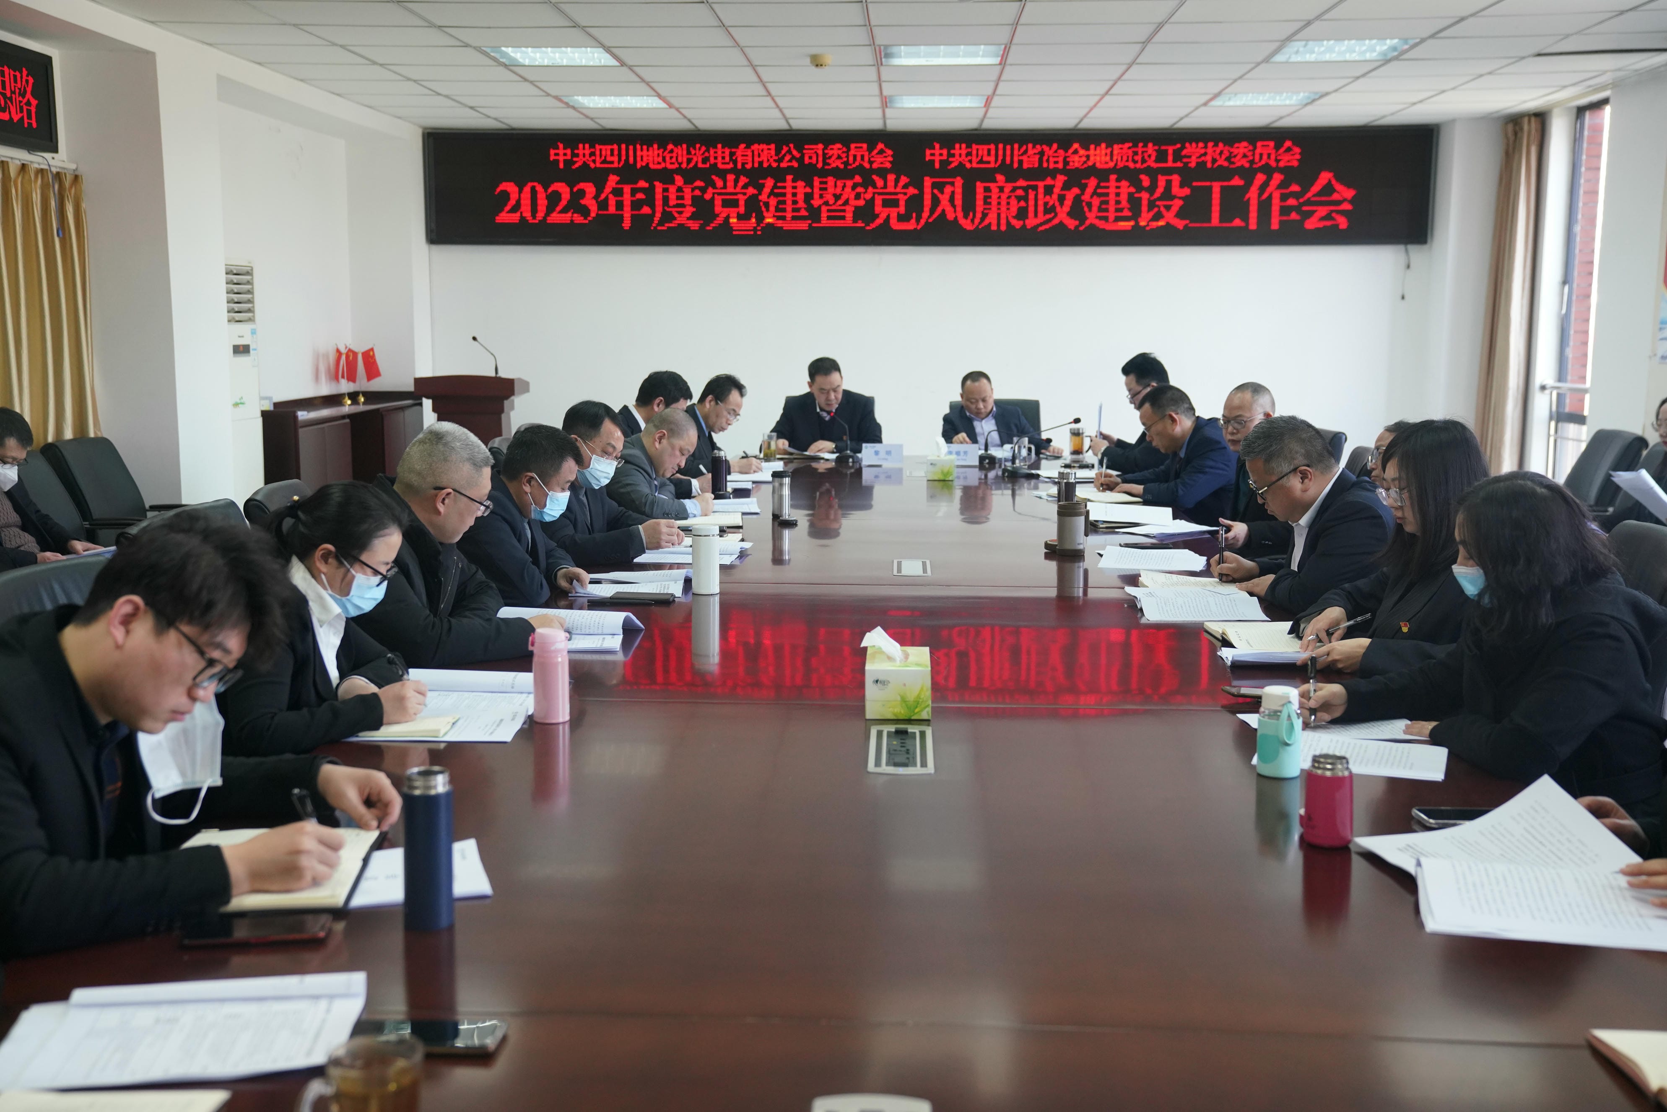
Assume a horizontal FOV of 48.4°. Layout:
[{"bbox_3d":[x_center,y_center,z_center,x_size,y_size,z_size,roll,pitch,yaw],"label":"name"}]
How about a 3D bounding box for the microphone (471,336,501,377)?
[{"bbox_3d":[-2.123,-1.218,11.320,0.050,0.240,0.210,-7,10,-42],"label":"microphone"}]

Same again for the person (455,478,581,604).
[{"bbox_3d":[-0.807,0.221,5.191,0.720,1.200,0.560,2,7,11],"label":"person"}]

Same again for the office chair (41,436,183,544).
[{"bbox_3d":[-2.794,0.013,7.614,0.650,0.980,0.600,0,7,3],"label":"office chair"}]

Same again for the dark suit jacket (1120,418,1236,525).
[{"bbox_3d":[1.437,-0.290,7.716,0.520,0.580,0.500,0,7,1],"label":"dark suit jacket"}]

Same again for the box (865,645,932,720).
[{"bbox_3d":[0.122,0.236,3.452,0.117,0.092,0.200,0,8,2],"label":"box"}]

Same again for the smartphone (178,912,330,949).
[{"bbox_3d":[-0.695,0.453,2.259,0.163,0.009,0.077,0,7,-4],"label":"smartphone"}]

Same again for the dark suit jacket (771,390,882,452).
[{"bbox_3d":[-0.039,-0.598,10.239,0.600,0.600,0.450,1,7,2],"label":"dark suit jacket"}]

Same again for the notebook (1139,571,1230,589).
[{"bbox_3d":[0.941,0.078,4.898,0.240,0.022,0.320,2,8,10],"label":"notebook"}]

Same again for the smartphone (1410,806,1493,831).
[{"bbox_3d":[0.924,0.376,2.655,0.158,0.009,0.076,0,7,1],"label":"smartphone"}]

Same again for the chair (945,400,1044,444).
[{"bbox_3d":[0.894,-0.338,10.208,0.600,1.010,0.640,0,7,-1],"label":"chair"}]

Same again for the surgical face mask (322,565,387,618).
[{"bbox_3d":[-0.910,0.069,3.534,0.108,0.102,0.138,33,9,0],"label":"surgical face mask"}]

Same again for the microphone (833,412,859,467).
[{"bbox_3d":[0.031,-0.609,9.458,0.115,0.245,0.300,-2,8,-15],"label":"microphone"}]

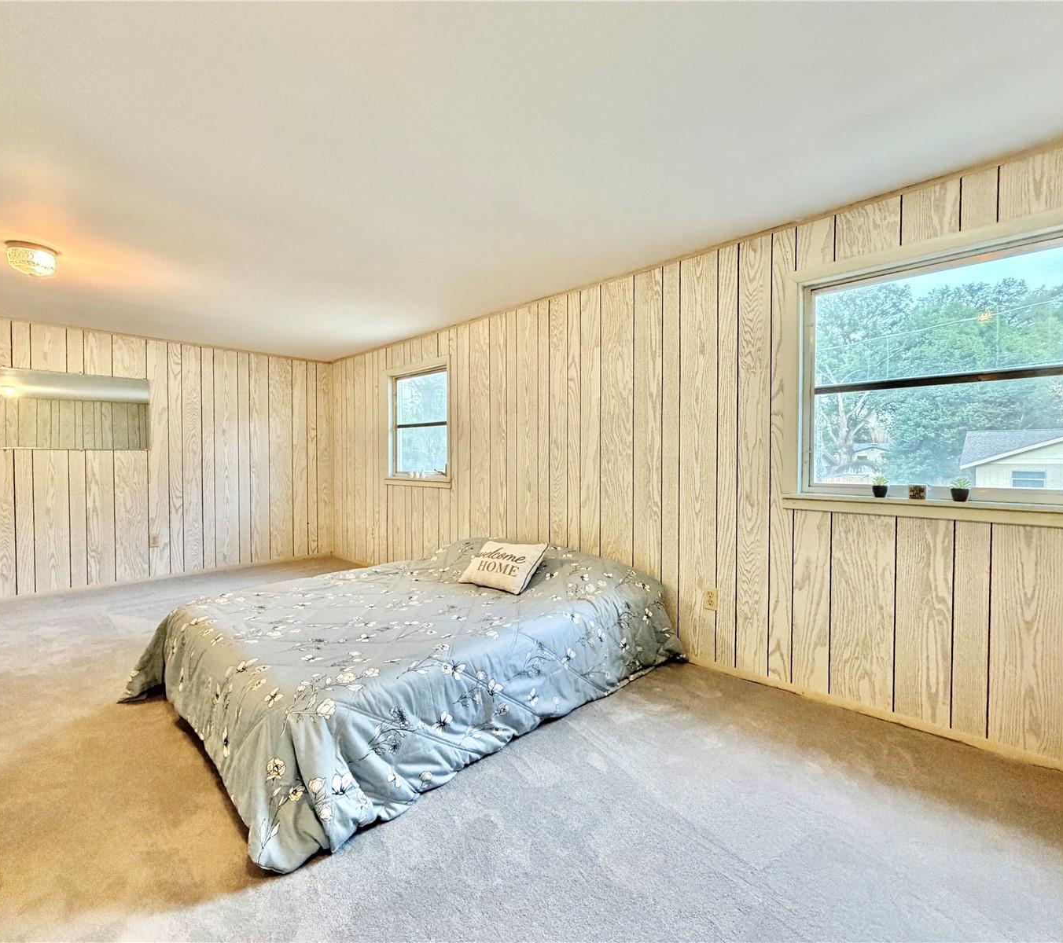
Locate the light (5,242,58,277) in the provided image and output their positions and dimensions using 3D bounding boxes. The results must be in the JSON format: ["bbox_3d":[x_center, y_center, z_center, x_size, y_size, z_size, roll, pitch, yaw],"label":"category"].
[{"bbox_3d":[-2.500,-1.063,2.549,0.195,0.122,0.195,1,2,45],"label":"light"}]

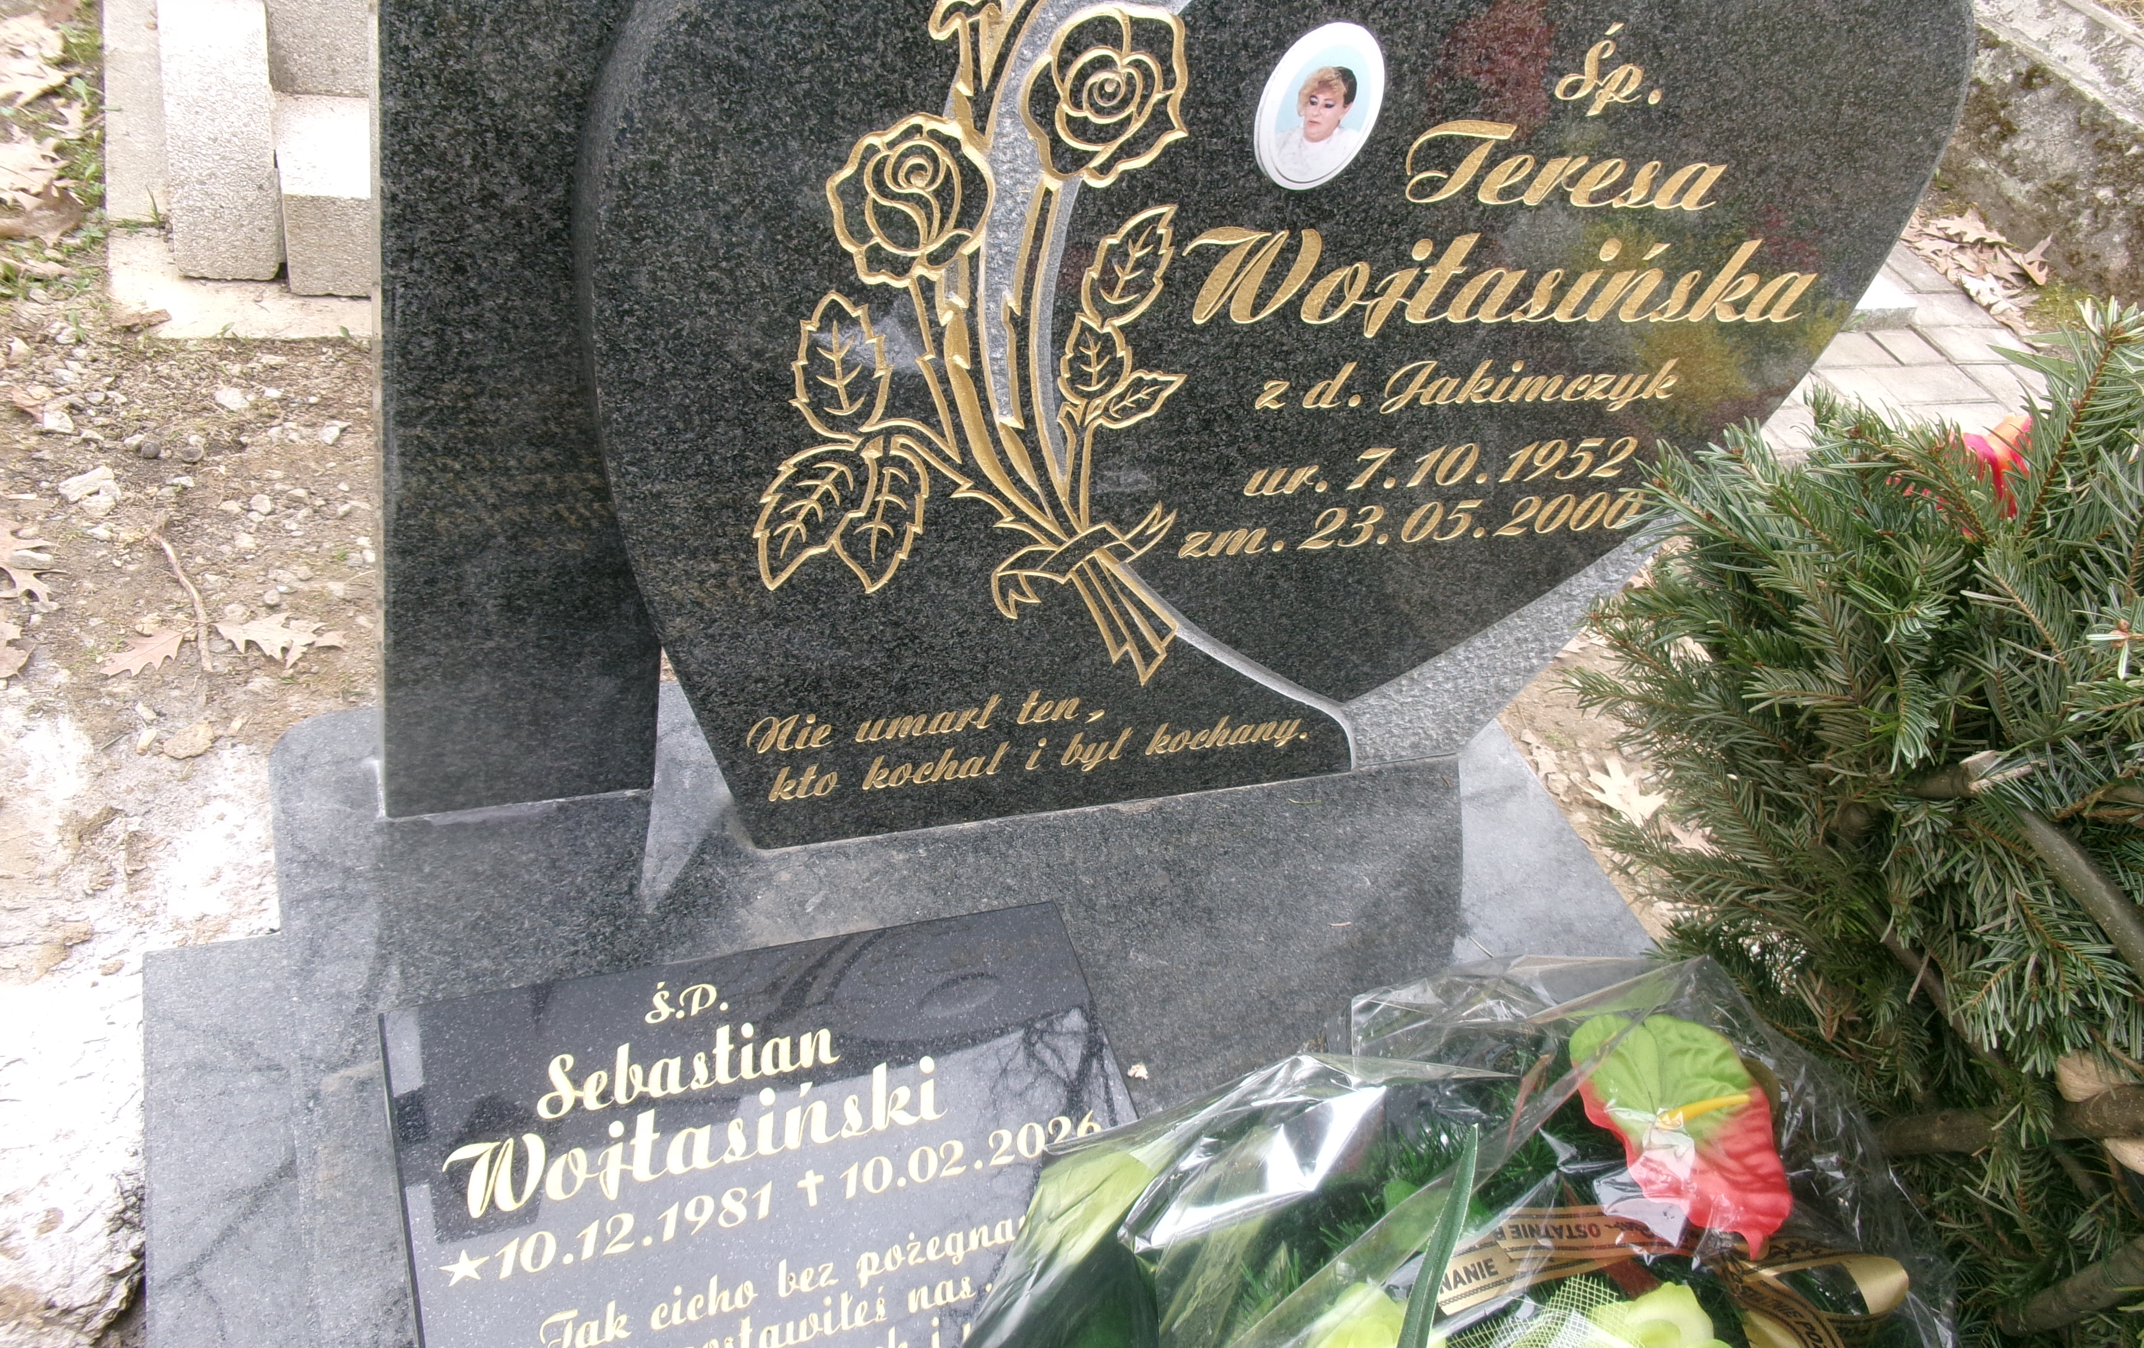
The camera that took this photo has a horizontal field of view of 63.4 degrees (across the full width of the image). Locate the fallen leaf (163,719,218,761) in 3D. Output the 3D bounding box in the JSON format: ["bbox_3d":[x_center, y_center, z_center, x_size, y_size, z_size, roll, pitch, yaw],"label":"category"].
[{"bbox_3d":[-0.720,0.055,1.420,0.033,0.009,0.042,35,45,22],"label":"fallen leaf"}]

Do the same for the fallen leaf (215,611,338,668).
[{"bbox_3d":[-0.708,-0.032,1.542,0.108,0.020,0.070,9,41,-7],"label":"fallen leaf"}]

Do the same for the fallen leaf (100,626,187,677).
[{"bbox_3d":[-0.801,-0.019,1.503,0.049,0.016,0.081,32,44,18],"label":"fallen leaf"}]

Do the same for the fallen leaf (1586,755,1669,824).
[{"bbox_3d":[0.575,0.125,1.789,0.094,0.018,0.111,6,42,-11],"label":"fallen leaf"}]

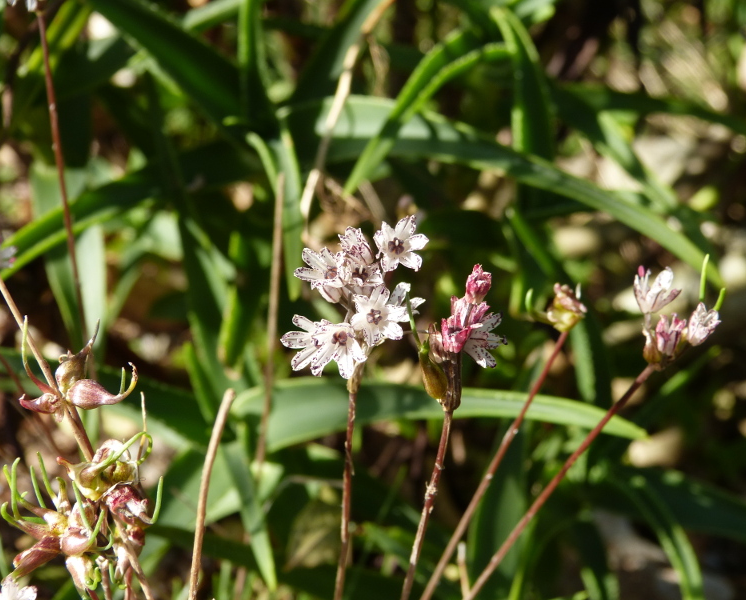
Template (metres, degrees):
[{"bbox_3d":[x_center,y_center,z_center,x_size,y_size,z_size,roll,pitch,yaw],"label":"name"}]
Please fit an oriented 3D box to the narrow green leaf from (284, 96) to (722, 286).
[{"bbox_3d":[0.052,-0.049,0.506,0.190,0.034,0.040,22,6,16],"label":"narrow green leaf"}]

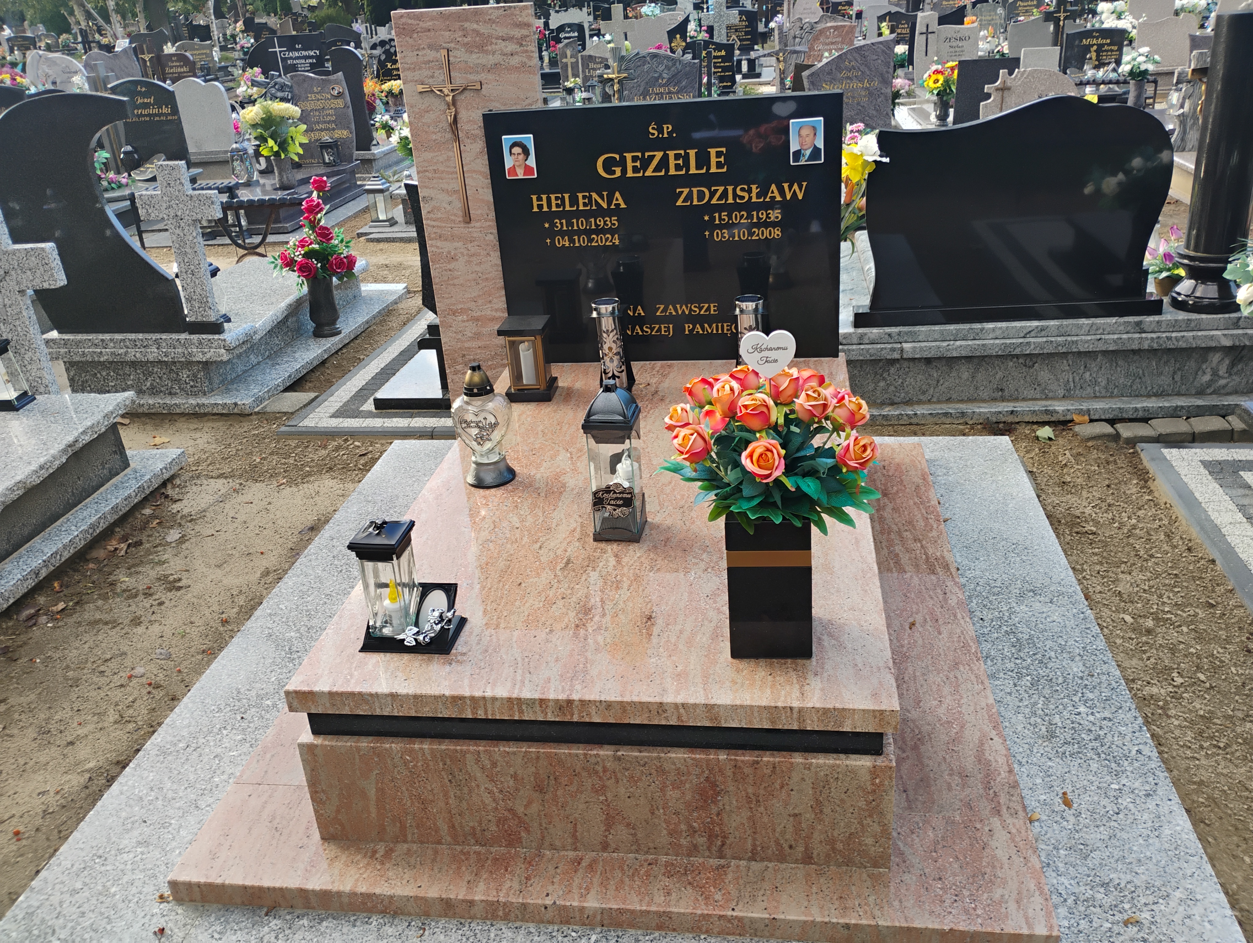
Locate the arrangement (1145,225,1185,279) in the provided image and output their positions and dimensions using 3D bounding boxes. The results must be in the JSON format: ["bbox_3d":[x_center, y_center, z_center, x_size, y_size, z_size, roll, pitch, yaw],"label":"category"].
[{"bbox_3d":[1.970,-0.793,3.688,0.148,0.189,0.138,0,26,9],"label":"arrangement"}]

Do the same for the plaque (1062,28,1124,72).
[{"bbox_3d":[4.390,-3.969,9.581,0.561,0.411,0.112,-1,26,7],"label":"plaque"}]

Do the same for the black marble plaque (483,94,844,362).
[{"bbox_3d":[0.121,-0.704,3.055,1.025,0.770,0.050,0,26,10],"label":"black marble plaque"}]

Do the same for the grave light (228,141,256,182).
[{"bbox_3d":[-3.057,-2.422,8.006,0.155,0.310,0.155,0,26,9],"label":"grave light"}]

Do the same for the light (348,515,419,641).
[{"bbox_3d":[-0.429,0.186,1.826,0.092,0.229,0.094,0,26,9],"label":"light"}]

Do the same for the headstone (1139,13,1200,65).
[{"bbox_3d":[5.614,-4.466,10.500,0.560,0.510,0.080,0,26,9],"label":"headstone"}]

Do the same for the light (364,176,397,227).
[{"bbox_3d":[-1.568,-1.730,6.476,0.148,0.305,0.148,2,26,13],"label":"light"}]

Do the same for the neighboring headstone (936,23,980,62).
[{"bbox_3d":[3.950,-4.977,12.081,0.469,0.632,0.112,0,26,9],"label":"neighboring headstone"}]

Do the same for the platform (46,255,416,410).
[{"bbox_3d":[-1.994,-0.742,5.050,1.166,0.266,1.642,1,27,12],"label":"platform"}]

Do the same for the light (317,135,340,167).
[{"bbox_3d":[-2.288,-2.462,7.796,0.128,0.207,0.128,0,26,9],"label":"light"}]

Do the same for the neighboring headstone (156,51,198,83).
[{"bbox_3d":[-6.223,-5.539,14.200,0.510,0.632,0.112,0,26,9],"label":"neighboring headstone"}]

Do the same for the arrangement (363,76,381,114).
[{"bbox_3d":[-3.132,-4.614,12.451,0.296,0.449,0.285,0,26,9],"label":"arrangement"}]

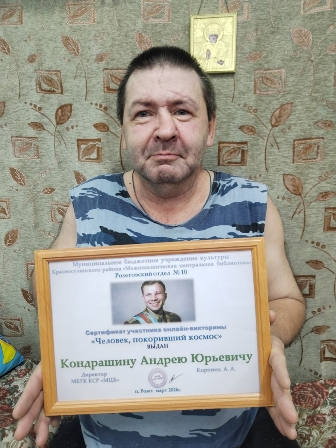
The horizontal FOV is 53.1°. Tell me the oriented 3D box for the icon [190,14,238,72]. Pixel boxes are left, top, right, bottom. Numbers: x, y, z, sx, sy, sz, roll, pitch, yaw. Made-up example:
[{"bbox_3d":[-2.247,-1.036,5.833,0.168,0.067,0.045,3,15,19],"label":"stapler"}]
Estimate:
[{"bbox_3d":[0.106,-0.419,0.785,0.105,0.130,0.015,2,12,7],"label":"icon"}]

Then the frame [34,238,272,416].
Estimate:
[{"bbox_3d":[-0.020,0.148,0.480,0.325,0.239,0.016,-3,1,2],"label":"frame"}]

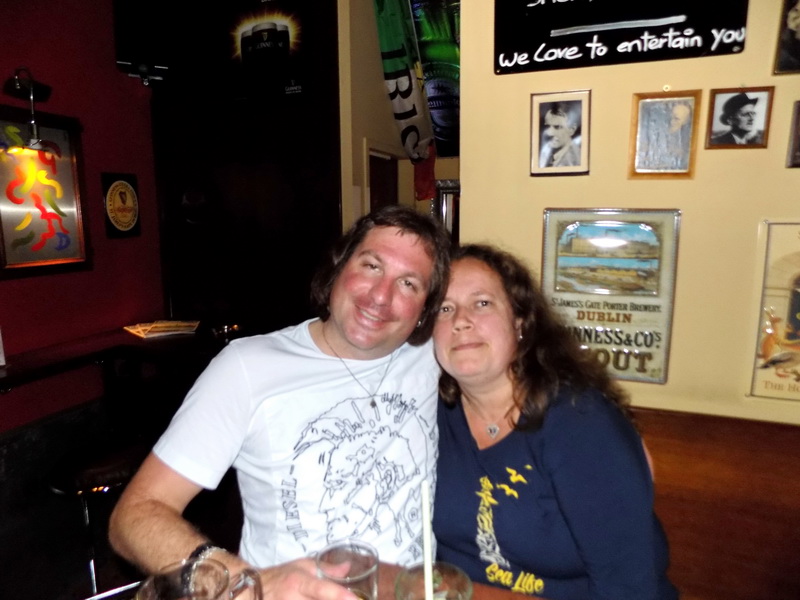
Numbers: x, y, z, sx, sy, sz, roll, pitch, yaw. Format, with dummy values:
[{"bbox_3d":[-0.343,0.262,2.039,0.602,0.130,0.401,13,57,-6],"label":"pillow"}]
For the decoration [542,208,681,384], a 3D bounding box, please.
[{"bbox_3d":[0.499,-0.012,1.291,0.300,0.408,0.015,3,10,20],"label":"decoration"}]

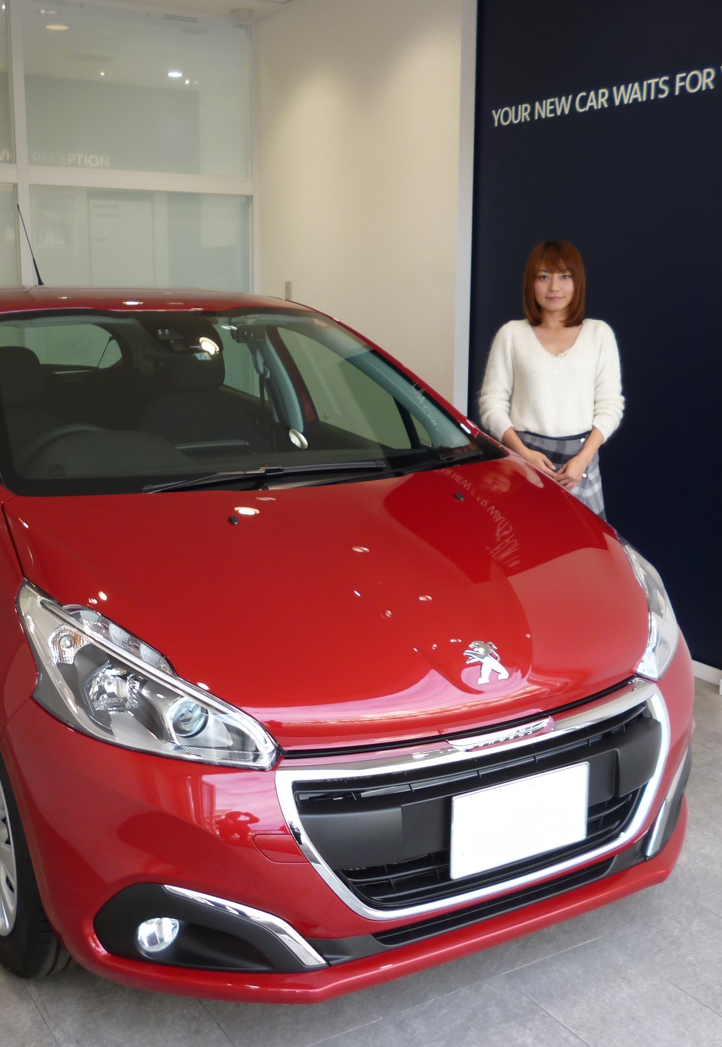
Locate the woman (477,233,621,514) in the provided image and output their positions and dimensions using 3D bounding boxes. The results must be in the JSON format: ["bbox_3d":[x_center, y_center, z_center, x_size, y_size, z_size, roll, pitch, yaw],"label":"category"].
[{"bbox_3d":[0.575,-0.062,3.573,0.450,1.625,0.280,3,12,9],"label":"woman"}]

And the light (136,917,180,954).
[{"bbox_3d":[-0.361,0.750,2.043,0.080,0.066,0.050,-6,13,-31],"label":"light"}]

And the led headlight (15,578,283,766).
[{"bbox_3d":[-0.398,0.278,2.091,0.360,0.285,0.495,-6,13,-31],"label":"led headlight"}]

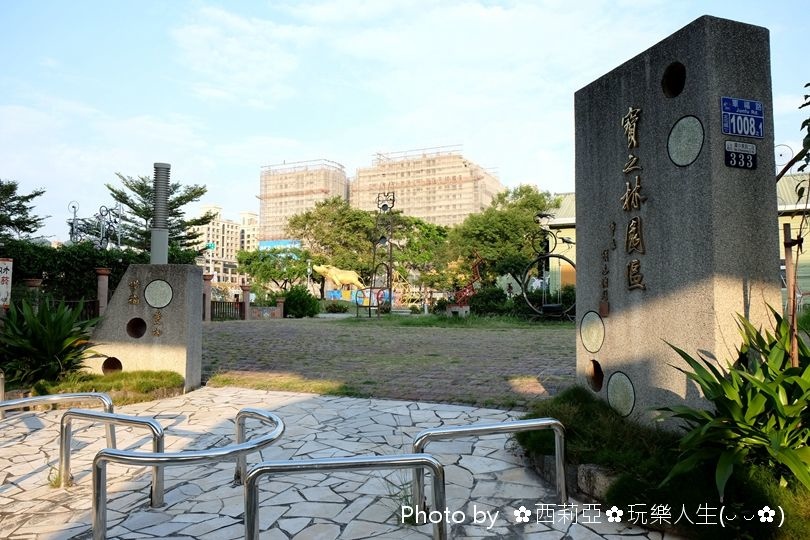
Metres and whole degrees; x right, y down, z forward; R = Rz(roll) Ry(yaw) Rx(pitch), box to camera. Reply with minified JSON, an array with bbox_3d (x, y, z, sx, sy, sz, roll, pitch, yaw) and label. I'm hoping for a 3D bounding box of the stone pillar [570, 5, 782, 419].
[{"bbox_3d":[2.451,-0.280,5.738,0.713,3.420,1.781,1,-3,-19],"label":"stone pillar"}]

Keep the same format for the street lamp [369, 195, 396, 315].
[{"bbox_3d":[-1.335,-0.937,34.500,1.477,7.156,1.200,-1,-3,0],"label":"street lamp"}]

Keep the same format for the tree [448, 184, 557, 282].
[{"bbox_3d":[6.648,-1.307,41.093,7.694,8.925,7.200,0,-2,0],"label":"tree"}]

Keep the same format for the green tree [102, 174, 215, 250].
[{"bbox_3d":[-10.867,-0.888,27.063,4.978,6.889,5.000,0,-2,0],"label":"green tree"}]

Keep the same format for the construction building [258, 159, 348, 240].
[{"bbox_3d":[-38.408,-13.667,232.927,30.000,50.024,17.000,-1,-3,25],"label":"construction building"}]

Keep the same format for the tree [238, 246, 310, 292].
[{"bbox_3d":[-8.658,0.781,40.003,4.872,4.659,4.700,0,-2,0],"label":"tree"}]

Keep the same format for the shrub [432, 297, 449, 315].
[{"bbox_3d":[2.221,2.221,38.000,1.001,1.126,1.000,-1,-3,0],"label":"shrub"}]

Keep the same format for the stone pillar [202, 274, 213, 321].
[{"bbox_3d":[-9.753,1.407,30.000,0.500,2.370,0.500,-2,-3,25],"label":"stone pillar"}]

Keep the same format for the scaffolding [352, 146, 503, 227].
[{"bbox_3d":[8.596,-13.356,221.491,44.000,48.425,36.000,-1,-3,25],"label":"scaffolding"}]

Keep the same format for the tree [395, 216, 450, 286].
[{"bbox_3d":[1.249,-0.341,46.057,4.089,7.420,4.500,0,-2,0],"label":"tree"}]

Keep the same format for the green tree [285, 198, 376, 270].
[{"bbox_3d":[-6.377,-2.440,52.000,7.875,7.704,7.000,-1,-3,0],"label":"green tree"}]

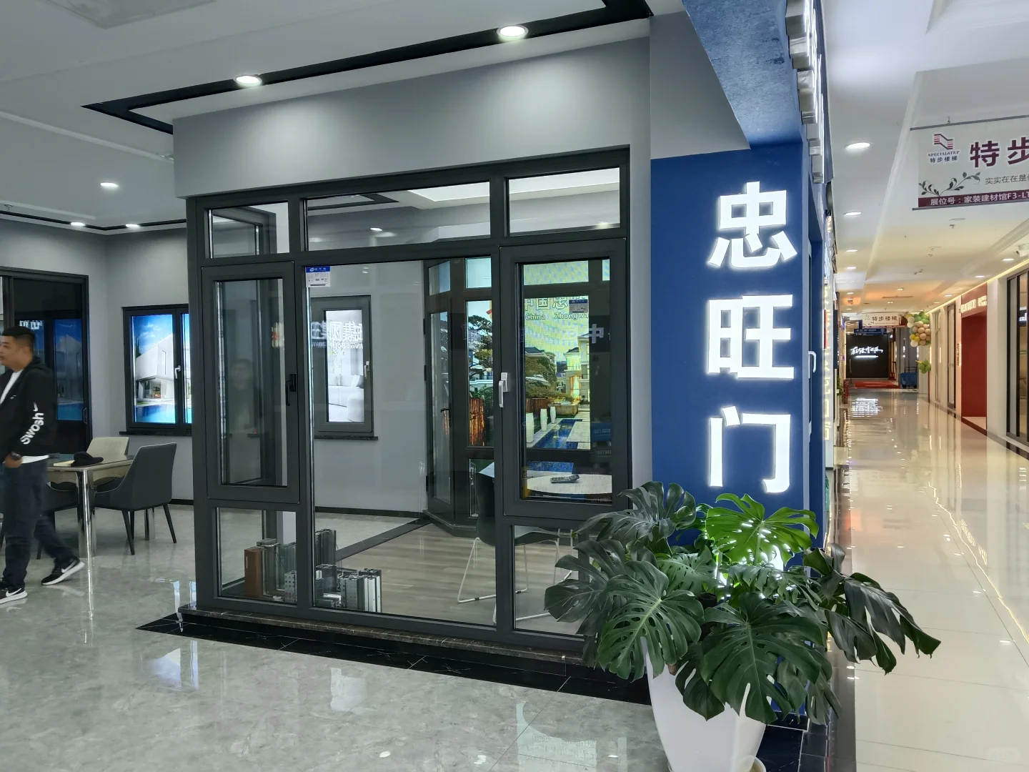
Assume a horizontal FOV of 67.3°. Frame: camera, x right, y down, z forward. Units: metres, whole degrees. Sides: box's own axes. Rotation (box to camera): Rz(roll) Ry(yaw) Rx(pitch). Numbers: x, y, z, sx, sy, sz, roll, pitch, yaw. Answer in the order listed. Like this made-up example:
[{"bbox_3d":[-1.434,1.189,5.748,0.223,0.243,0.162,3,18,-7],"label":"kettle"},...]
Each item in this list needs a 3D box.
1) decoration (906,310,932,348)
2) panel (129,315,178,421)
[{"bbox_3d":[14.806,-2.075,28.300,0.900,1.340,0.800,0,2,21],"label":"decoration"},{"bbox_3d":[-4.139,-0.190,8.859,0.621,1.234,0.030,0,2,21],"label":"panel"}]

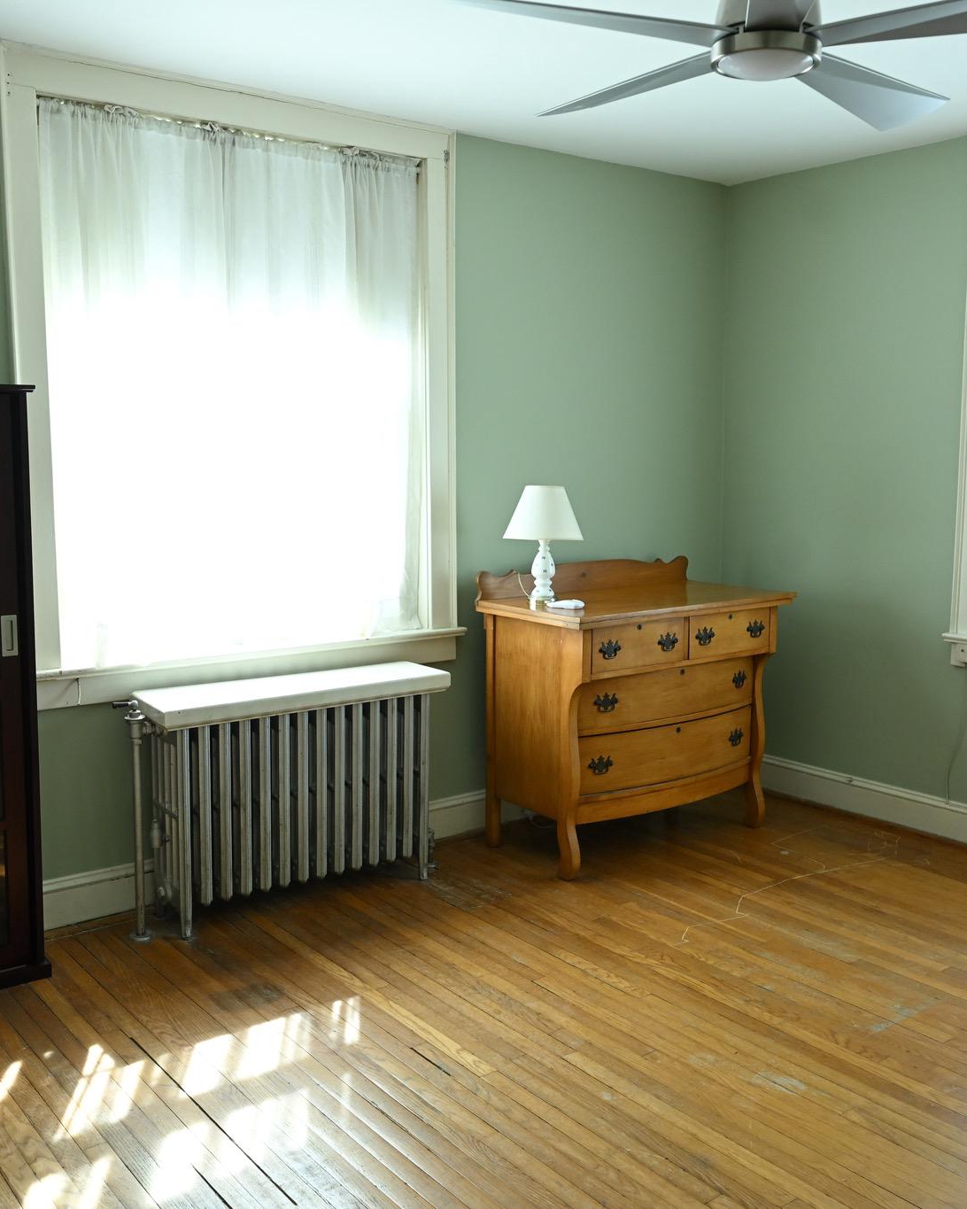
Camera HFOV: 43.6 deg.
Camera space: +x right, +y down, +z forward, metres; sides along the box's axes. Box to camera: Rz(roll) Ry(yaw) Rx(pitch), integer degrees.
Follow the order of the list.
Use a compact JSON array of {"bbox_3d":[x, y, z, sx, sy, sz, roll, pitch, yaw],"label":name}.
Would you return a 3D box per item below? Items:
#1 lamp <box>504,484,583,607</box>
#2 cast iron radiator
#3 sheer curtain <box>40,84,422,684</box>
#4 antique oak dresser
[{"bbox_3d":[0.209,-0.218,4.227,0.284,0.400,0.284,0,7,0],"label":"lamp"},{"bbox_3d":[-0.593,0.593,3.794,1.035,0.688,0.290,-5,9,-36],"label":"cast iron radiator"},{"bbox_3d":[-0.731,-0.660,3.825,1.290,1.600,0.070,-5,9,-36],"label":"sheer curtain"},{"bbox_3d":[0.561,0.361,4.356,1.054,1.000,0.535,-6,9,-37],"label":"antique oak dresser"}]

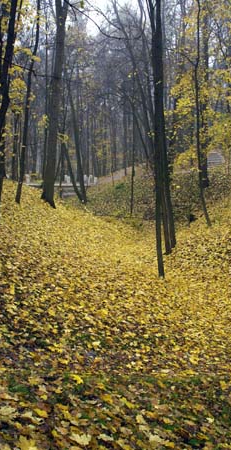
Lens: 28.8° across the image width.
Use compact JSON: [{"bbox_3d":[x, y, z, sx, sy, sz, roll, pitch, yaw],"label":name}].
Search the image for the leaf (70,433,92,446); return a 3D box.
[{"bbox_3d":[-0.212,1.336,2.800,0.135,0.030,0.115,0,2,0],"label":"leaf"}]

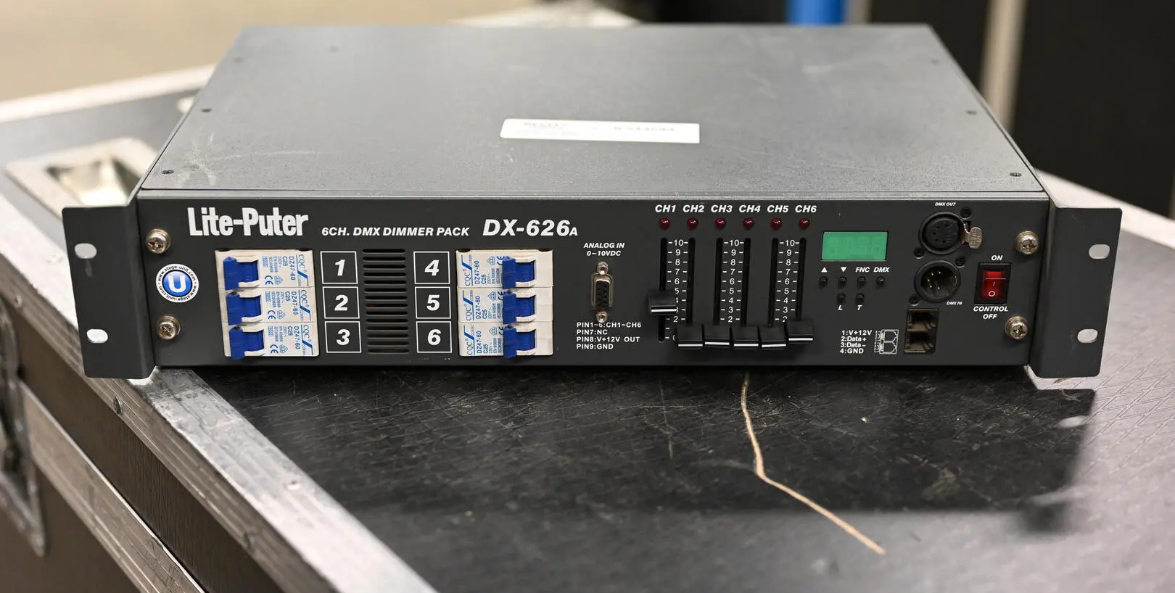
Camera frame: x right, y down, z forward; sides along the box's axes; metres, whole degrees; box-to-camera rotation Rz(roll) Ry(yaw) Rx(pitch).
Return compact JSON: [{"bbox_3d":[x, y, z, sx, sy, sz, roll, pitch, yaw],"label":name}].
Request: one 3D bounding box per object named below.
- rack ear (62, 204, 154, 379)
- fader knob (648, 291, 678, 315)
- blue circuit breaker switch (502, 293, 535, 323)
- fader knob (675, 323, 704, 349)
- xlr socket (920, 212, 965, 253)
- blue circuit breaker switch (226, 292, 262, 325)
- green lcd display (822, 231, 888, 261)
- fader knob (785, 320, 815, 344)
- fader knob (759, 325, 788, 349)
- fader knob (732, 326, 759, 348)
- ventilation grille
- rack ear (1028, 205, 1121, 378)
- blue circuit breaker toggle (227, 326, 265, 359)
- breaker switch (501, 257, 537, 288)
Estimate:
[{"bbox_3d":[-0.223,-0.003,0.762,0.031,0.088,0.013,0,25,0],"label":"rack ear"},{"bbox_3d":[0.036,0.004,0.766,0.012,0.006,0.013,0,25,0],"label":"fader knob"},{"bbox_3d":[-0.032,0.005,0.771,0.015,0.015,0.009,0,25,-1],"label":"blue circuit breaker switch"},{"bbox_3d":[0.049,0.020,0.776,0.012,0.010,0.010,0,25,-1],"label":"fader knob"},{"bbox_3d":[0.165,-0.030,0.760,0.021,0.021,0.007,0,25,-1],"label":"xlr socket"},{"bbox_3d":[-0.161,0.005,0.769,0.016,0.015,0.009,0,25,-1],"label":"blue circuit breaker switch"},{"bbox_3d":[0.125,-0.024,0.762,0.030,0.015,0.003,0,25,-1],"label":"green lcd display"},{"bbox_3d":[0.101,0.017,0.773,0.012,0.006,0.013,0,25,0],"label":"fader knob"},{"bbox_3d":[0.088,0.020,0.775,0.012,0.006,0.013,0,25,0],"label":"fader knob"},{"bbox_3d":[0.075,0.020,0.774,0.012,0.006,0.013,0,25,0],"label":"fader knob"},{"bbox_3d":[-0.095,0.002,0.773,0.021,0.055,0.003,0,25,0],"label":"ventilation grille"},{"bbox_3d":[0.229,-0.003,0.767,0.032,0.088,0.013,0,25,-1],"label":"rack ear"},{"bbox_3d":[-0.162,0.022,0.776,0.015,0.014,0.010,0,26,0],"label":"blue circuit breaker toggle"},{"bbox_3d":[-0.032,-0.011,0.761,0.015,0.014,0.009,0,25,0],"label":"breaker switch"}]

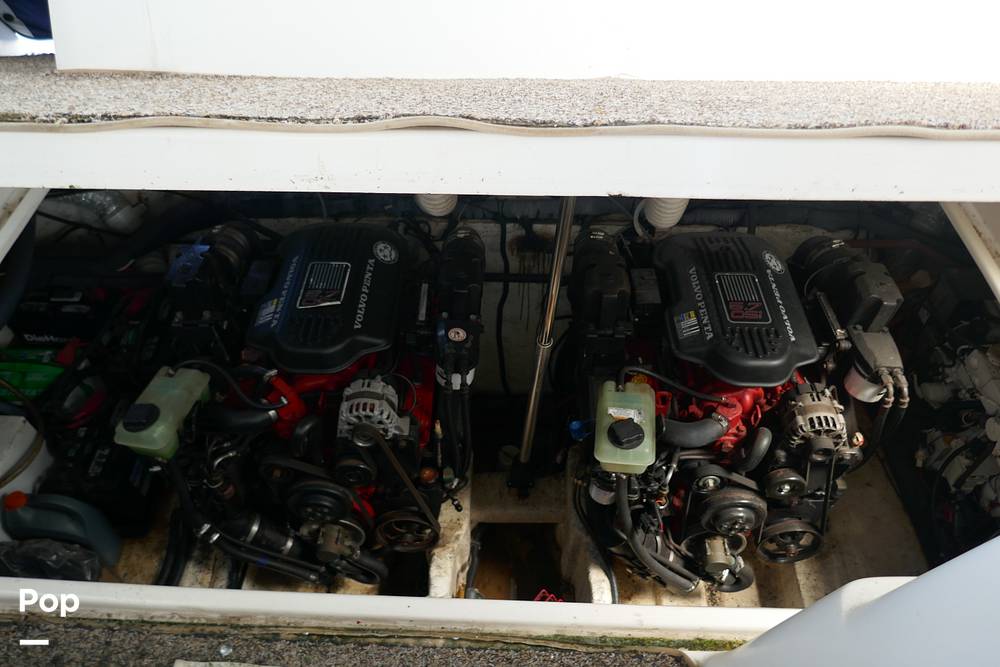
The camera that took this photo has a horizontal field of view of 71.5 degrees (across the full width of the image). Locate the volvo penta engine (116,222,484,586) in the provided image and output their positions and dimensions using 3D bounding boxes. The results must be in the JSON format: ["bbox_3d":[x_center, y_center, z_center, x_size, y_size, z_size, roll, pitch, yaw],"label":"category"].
[{"bbox_3d":[-0.427,0.180,1.825,0.795,0.752,0.757,2,46,0],"label":"volvo penta engine"}]

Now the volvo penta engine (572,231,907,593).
[{"bbox_3d":[0.567,0.207,1.833,0.805,0.752,0.757,2,46,0],"label":"volvo penta engine"}]

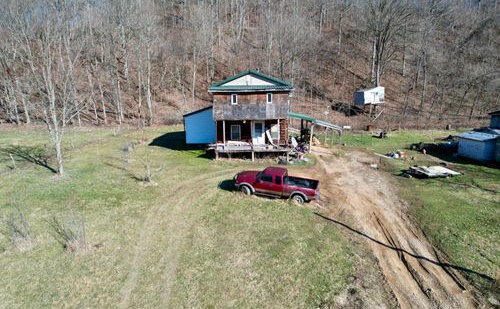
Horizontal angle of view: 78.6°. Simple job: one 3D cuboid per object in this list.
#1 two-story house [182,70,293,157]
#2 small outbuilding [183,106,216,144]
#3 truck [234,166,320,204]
[{"bbox_3d":[-1.379,-3.743,27.991,9.700,7.400,7.000,-1,15,2],"label":"two-story house"},{"bbox_3d":[-4.617,-3.172,30.718,3.400,3.700,3.900,-1,15,2],"label":"small outbuilding"},{"bbox_3d":[1.674,1.769,18.742,5.150,1.720,1.790,7,16,17],"label":"truck"}]

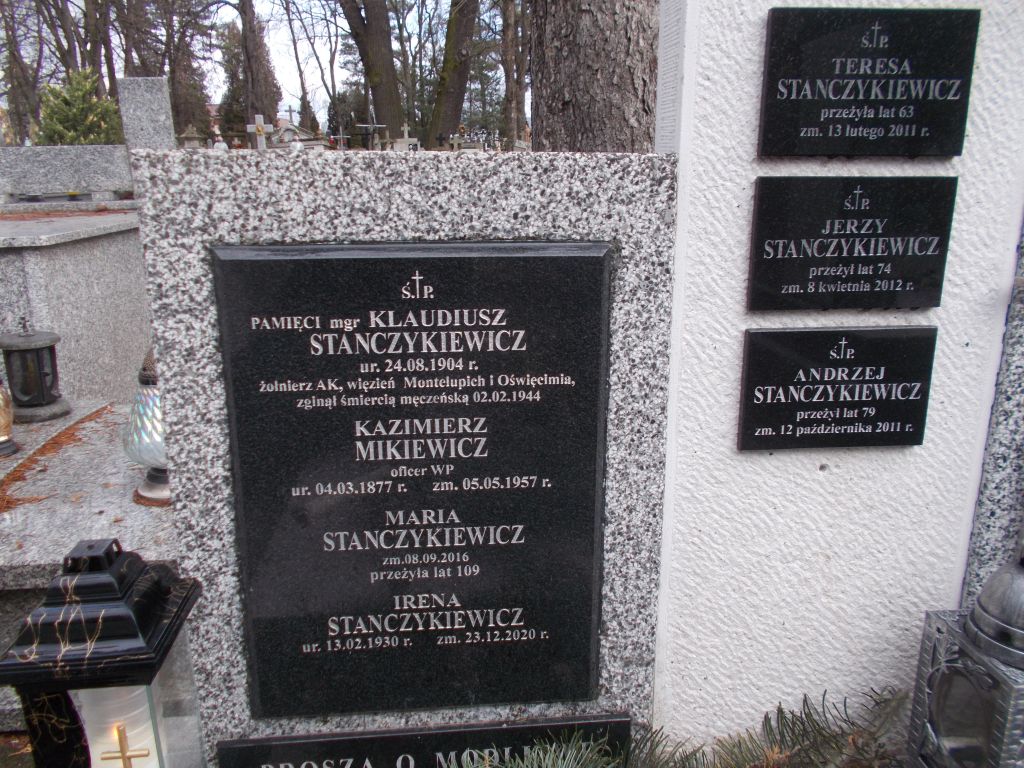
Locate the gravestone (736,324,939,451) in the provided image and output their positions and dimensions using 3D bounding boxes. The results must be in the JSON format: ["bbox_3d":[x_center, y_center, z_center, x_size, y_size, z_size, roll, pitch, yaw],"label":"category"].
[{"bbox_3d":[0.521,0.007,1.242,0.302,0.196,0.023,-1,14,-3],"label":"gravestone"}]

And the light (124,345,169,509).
[{"bbox_3d":[-0.701,0.075,1.526,0.149,0.308,0.149,-1,14,-3],"label":"light"}]

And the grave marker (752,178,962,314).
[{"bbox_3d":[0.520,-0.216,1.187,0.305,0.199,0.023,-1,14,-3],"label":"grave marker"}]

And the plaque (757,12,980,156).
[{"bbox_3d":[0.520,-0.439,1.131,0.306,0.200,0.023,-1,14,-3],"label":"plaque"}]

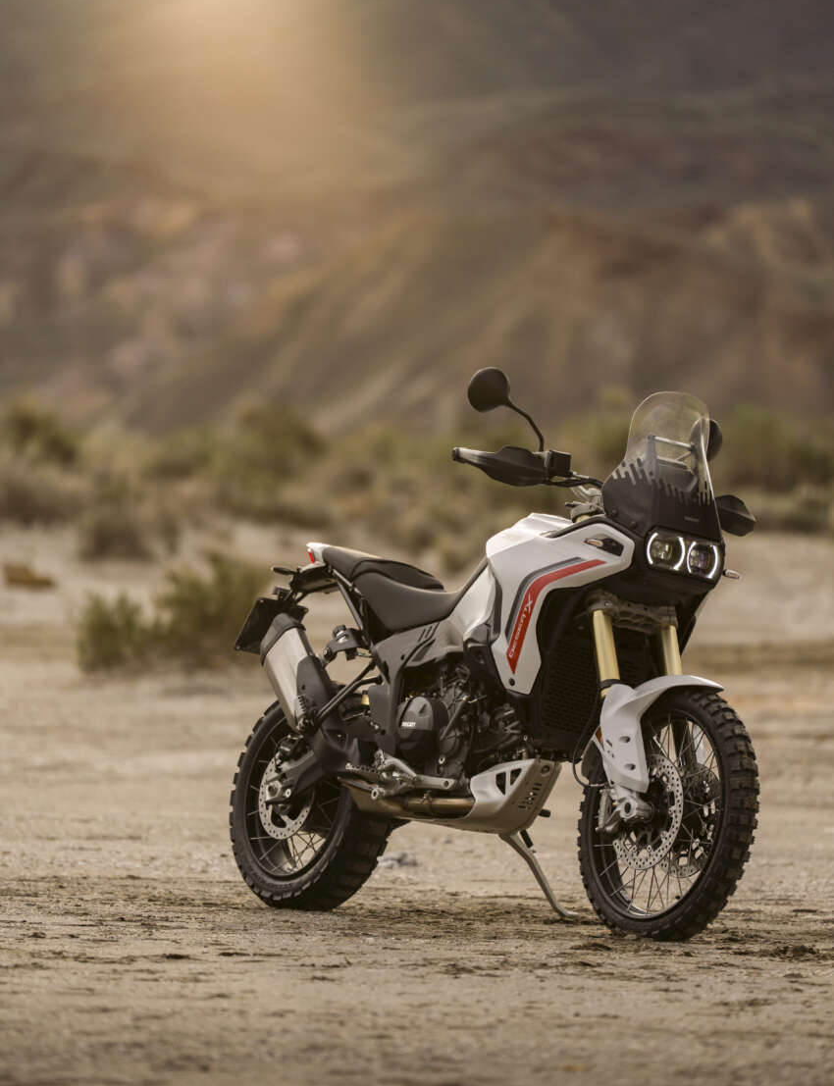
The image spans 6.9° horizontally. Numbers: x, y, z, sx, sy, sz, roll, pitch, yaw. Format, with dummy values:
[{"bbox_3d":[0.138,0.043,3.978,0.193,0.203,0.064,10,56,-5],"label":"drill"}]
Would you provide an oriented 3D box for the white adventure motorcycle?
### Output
[{"bbox_3d":[0.273,0.303,19.254,1.000,1.520,2.340,6,-3,-37],"label":"white adventure motorcycle"}]

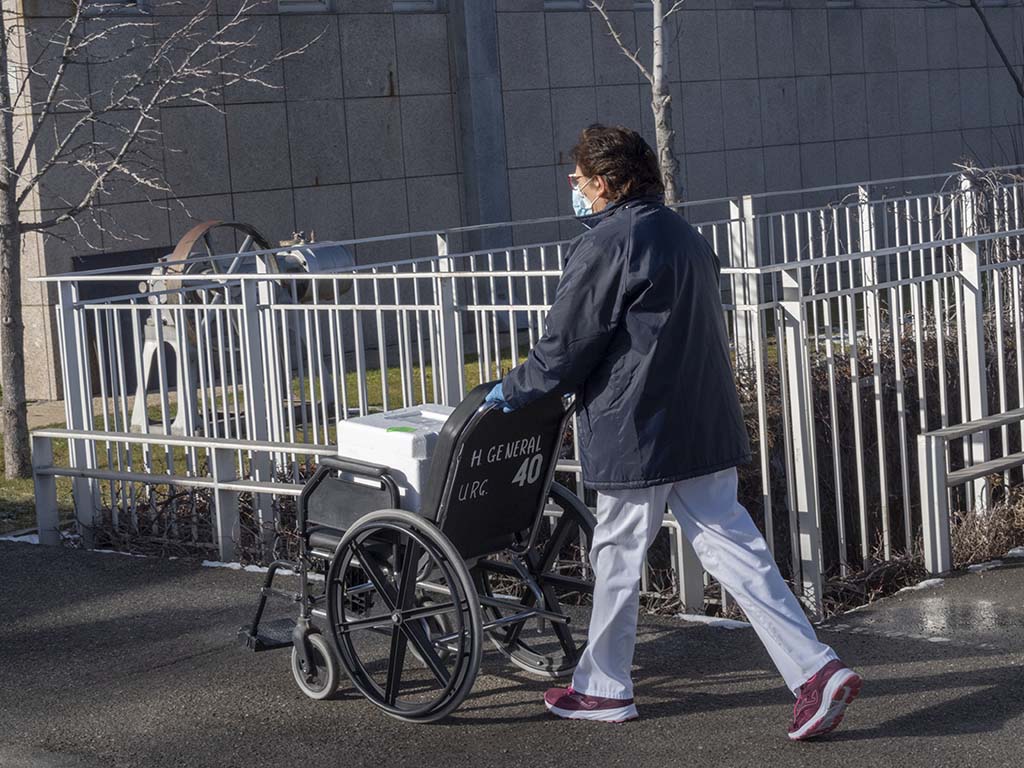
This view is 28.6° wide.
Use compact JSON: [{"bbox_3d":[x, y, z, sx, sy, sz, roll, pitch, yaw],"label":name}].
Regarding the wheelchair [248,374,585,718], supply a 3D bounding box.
[{"bbox_3d":[-0.278,0.446,5.999,1.150,0.950,0.660,2,8,42],"label":"wheelchair"}]

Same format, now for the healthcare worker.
[{"bbox_3d":[0.419,0.123,5.329,0.950,1.650,0.580,-1,4,41],"label":"healthcare worker"}]

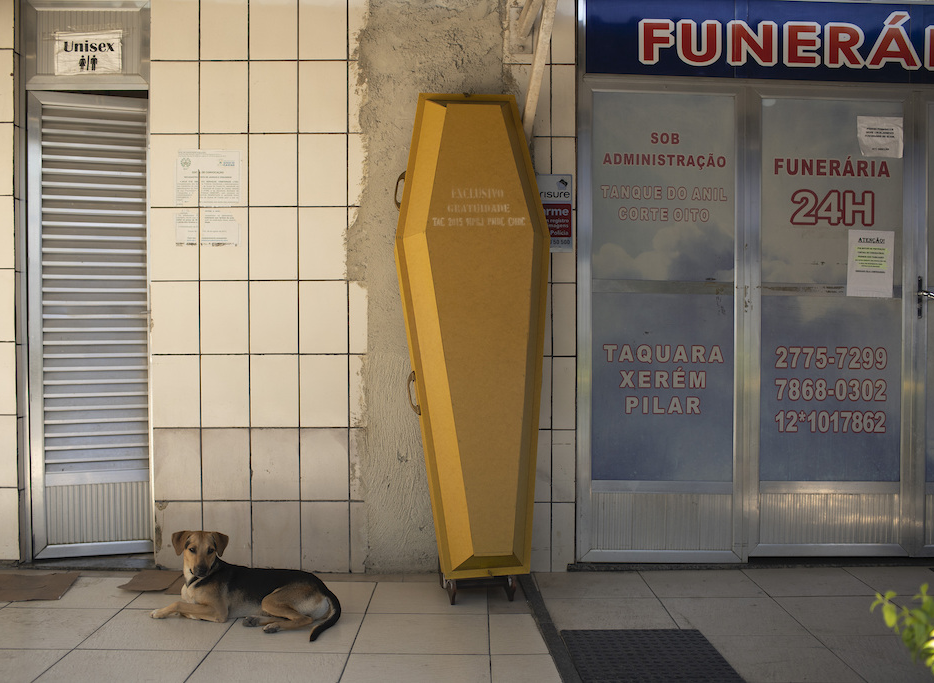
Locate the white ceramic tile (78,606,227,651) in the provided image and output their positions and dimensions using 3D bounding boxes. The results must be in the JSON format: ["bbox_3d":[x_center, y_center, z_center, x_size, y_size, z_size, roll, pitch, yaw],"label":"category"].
[{"bbox_3d":[-1.041,0.993,3.401,0.450,0.010,0.449,0,1,1],"label":"white ceramic tile"}]

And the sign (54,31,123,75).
[{"bbox_3d":[-1.610,-1.229,4.237,0.286,0.187,0.005,0,1,0],"label":"sign"}]

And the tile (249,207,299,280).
[{"bbox_3d":[-0.830,-0.419,4.283,0.210,0.313,0.010,0,1,-1],"label":"tile"}]

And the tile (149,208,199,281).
[{"bbox_3d":[-1.248,-0.416,4.266,0.207,0.311,0.010,0,1,1],"label":"tile"}]

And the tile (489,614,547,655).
[{"bbox_3d":[0.168,1.019,3.460,0.190,0.010,0.456,0,1,-1],"label":"tile"}]

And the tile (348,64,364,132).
[{"bbox_3d":[-0.456,-1.006,4.102,0.061,0.294,0.010,0,1,0],"label":"tile"}]

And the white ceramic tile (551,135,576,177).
[{"bbox_3d":[0.402,-0.697,4.135,0.099,0.297,0.010,0,1,0],"label":"white ceramic tile"}]

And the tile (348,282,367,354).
[{"bbox_3d":[-0.449,-0.100,4.102,0.080,0.300,0.012,0,1,-1],"label":"tile"}]

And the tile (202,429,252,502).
[{"bbox_3d":[-0.996,0.508,4.109,0.200,0.300,0.012,0,1,-1],"label":"tile"}]

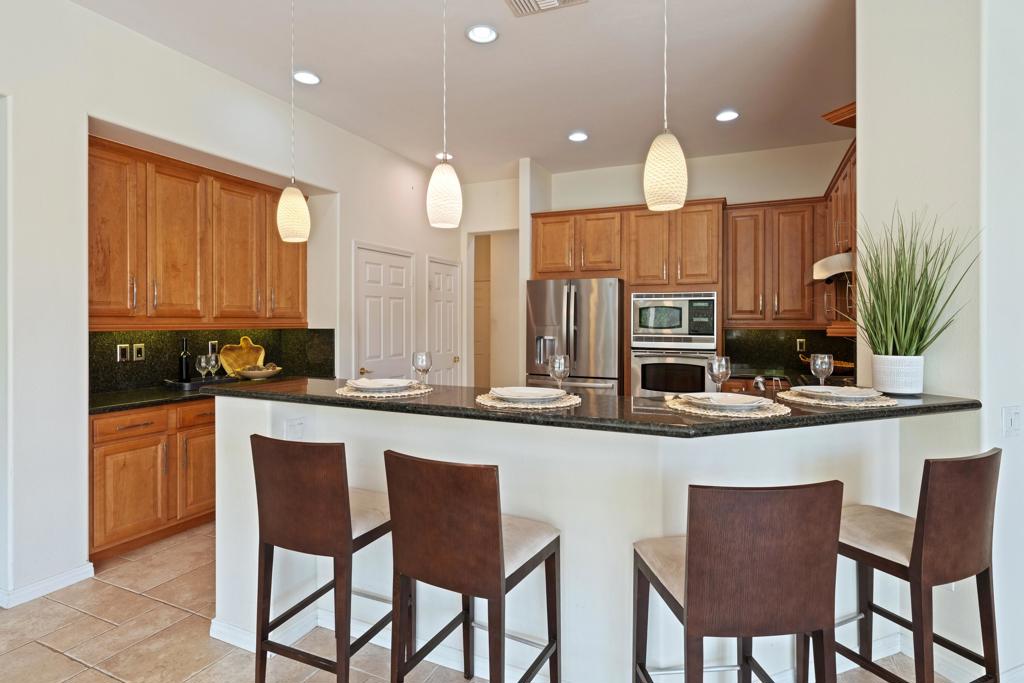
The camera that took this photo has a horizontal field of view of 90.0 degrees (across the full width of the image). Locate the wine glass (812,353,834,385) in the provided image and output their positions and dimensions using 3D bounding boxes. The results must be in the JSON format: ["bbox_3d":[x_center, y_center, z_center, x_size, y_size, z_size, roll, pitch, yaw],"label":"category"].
[{"bbox_3d":[1.316,0.131,2.170,0.086,0.155,0.086,1,1,24],"label":"wine glass"}]

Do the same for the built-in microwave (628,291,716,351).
[{"bbox_3d":[1.585,-0.200,4.940,0.745,0.515,0.470,1,1,24],"label":"built-in microwave"}]

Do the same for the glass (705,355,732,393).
[{"bbox_3d":[0.809,0.137,2.000,0.086,0.155,0.086,1,1,24],"label":"glass"}]

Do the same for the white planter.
[{"bbox_3d":[1.640,0.141,2.175,0.175,0.155,0.175,0,1,0],"label":"white planter"}]

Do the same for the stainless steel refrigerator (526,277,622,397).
[{"bbox_3d":[0.727,0.285,5.274,0.910,1.776,0.865,1,1,25],"label":"stainless steel refrigerator"}]

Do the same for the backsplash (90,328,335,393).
[{"bbox_3d":[-2.183,0.134,3.700,0.630,0.430,1.810,1,1,24],"label":"backsplash"}]

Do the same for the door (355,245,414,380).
[{"bbox_3d":[-1.247,0.156,5.064,0.050,2.060,0.860,1,1,25],"label":"door"}]

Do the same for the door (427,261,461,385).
[{"bbox_3d":[-0.790,0.090,6.020,0.060,2.050,0.710,1,1,24],"label":"door"}]

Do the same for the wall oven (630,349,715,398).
[{"bbox_3d":[1.585,0.350,4.959,0.757,0.580,0.600,1,1,25],"label":"wall oven"}]

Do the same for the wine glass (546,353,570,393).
[{"bbox_3d":[0.198,0.134,2.120,0.085,0.157,0.085,0,1,0],"label":"wine glass"}]

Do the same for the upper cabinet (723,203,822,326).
[{"bbox_3d":[2.440,-0.700,4.810,0.770,1.140,0.330,1,1,24],"label":"upper cabinet"}]

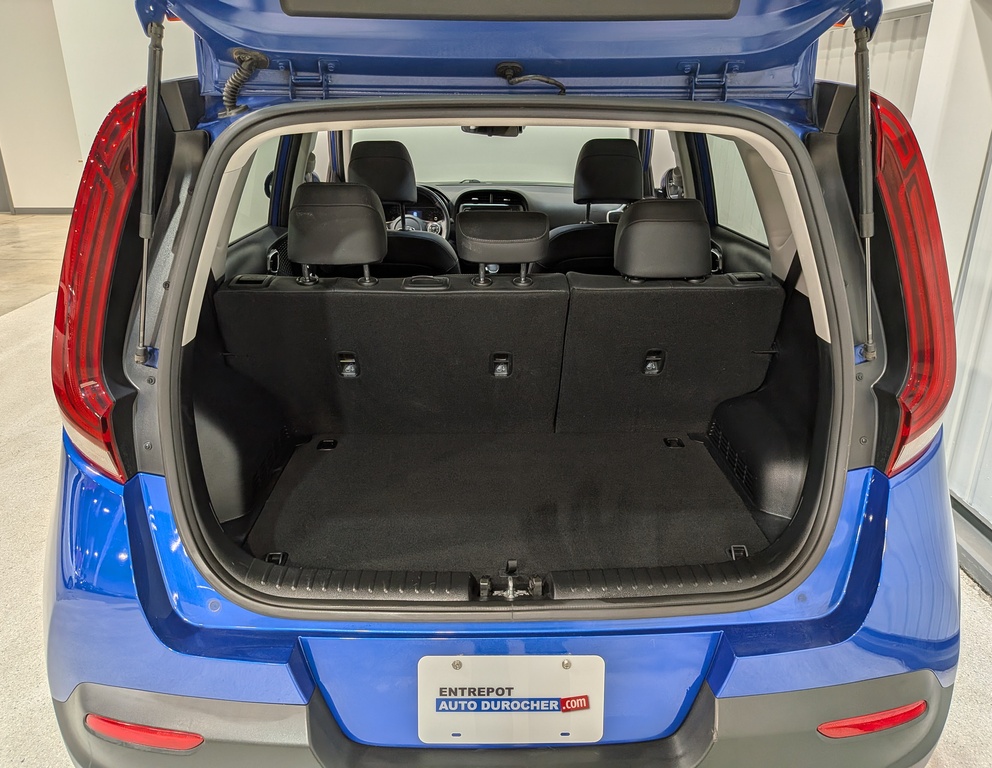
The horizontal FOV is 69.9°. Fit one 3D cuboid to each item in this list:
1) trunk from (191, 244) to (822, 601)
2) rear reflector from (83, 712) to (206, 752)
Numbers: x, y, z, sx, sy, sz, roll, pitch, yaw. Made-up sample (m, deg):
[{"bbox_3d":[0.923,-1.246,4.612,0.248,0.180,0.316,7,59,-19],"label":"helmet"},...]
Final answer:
[{"bbox_3d":[0.014,0.010,1.455,1.100,0.520,0.720,-1,20,-1],"label":"trunk"},{"bbox_3d":[-0.614,0.607,1.240,0.228,0.042,0.030,4,20,12],"label":"rear reflector"}]

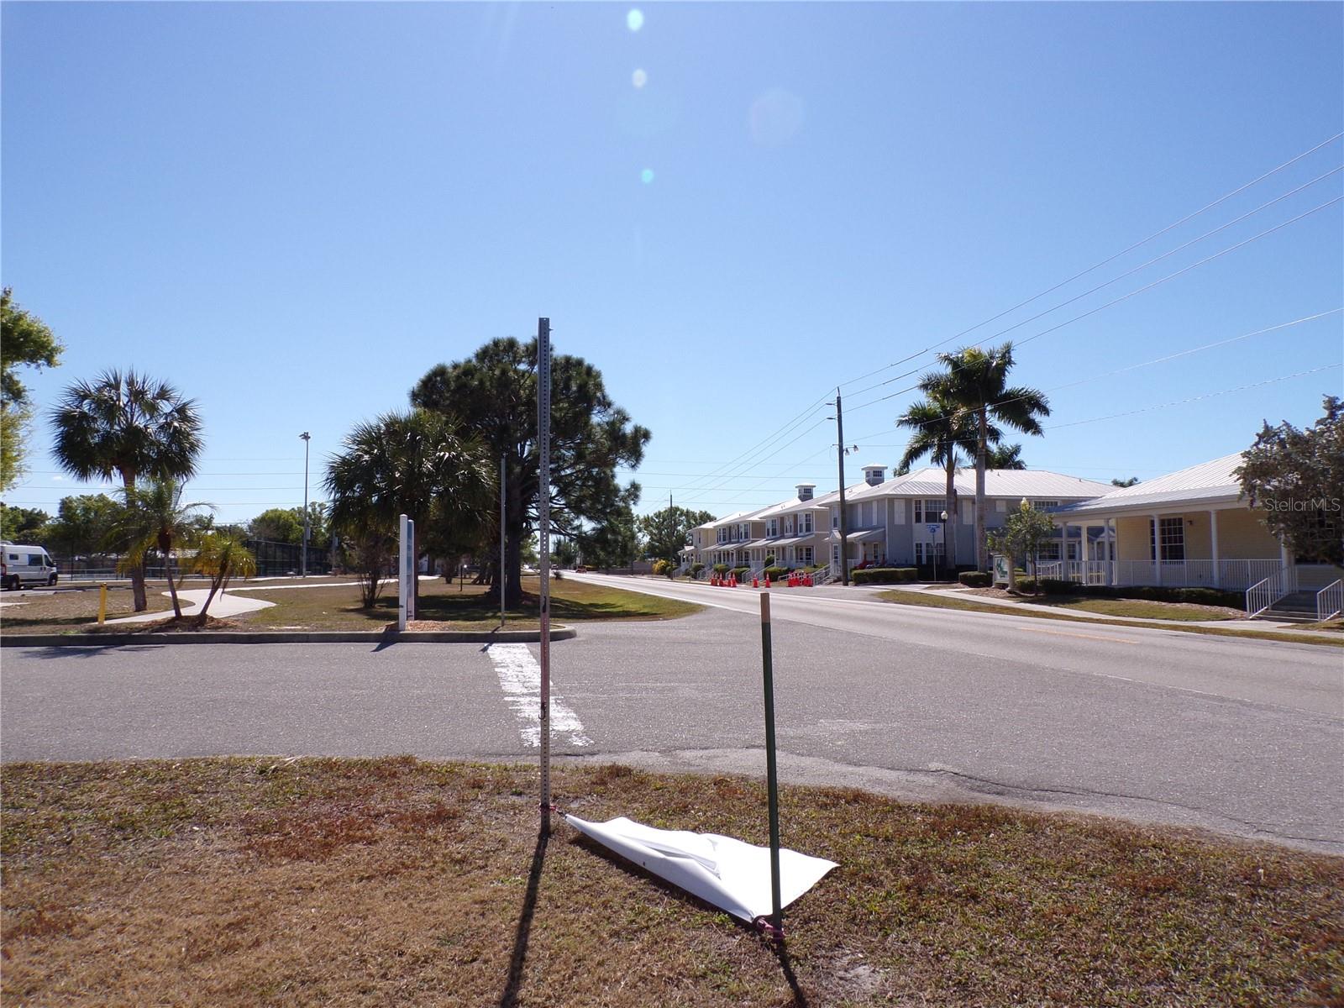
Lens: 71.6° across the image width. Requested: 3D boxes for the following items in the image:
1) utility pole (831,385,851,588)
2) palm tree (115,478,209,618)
[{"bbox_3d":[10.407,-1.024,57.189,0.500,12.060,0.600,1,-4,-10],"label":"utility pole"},{"bbox_3d":[-13.664,1.159,24.978,2.500,3.710,2.400,0,-4,0],"label":"palm tree"}]

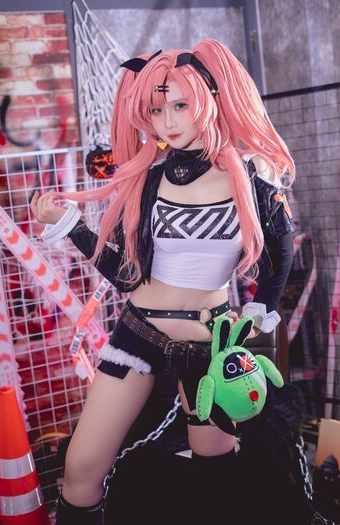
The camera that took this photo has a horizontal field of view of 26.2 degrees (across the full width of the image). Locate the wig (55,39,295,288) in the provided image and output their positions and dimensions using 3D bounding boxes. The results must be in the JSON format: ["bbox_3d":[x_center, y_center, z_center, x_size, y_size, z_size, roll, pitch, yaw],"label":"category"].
[{"bbox_3d":[0.015,-0.265,1.950,0.600,0.640,0.380,-7,5,17],"label":"wig"}]

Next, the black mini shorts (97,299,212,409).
[{"bbox_3d":[-0.005,0.245,1.990,0.360,0.285,0.260,-5,3,-1],"label":"black mini shorts"}]

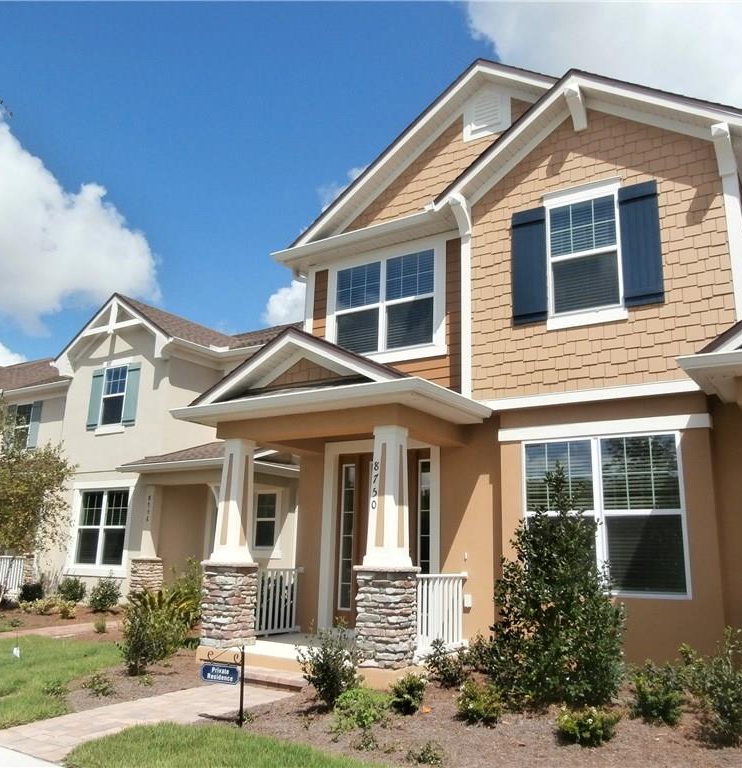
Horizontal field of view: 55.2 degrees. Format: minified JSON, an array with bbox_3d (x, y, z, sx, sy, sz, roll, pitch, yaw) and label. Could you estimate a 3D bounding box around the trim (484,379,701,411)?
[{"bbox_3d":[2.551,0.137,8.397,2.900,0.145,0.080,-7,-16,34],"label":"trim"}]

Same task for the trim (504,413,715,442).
[{"bbox_3d":[2.694,0.538,8.472,2.500,0.153,0.080,-7,-16,34],"label":"trim"}]

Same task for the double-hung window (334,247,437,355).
[{"bbox_3d":[0.184,-1.176,10.906,1.954,1.620,0.083,-7,-16,33],"label":"double-hung window"}]

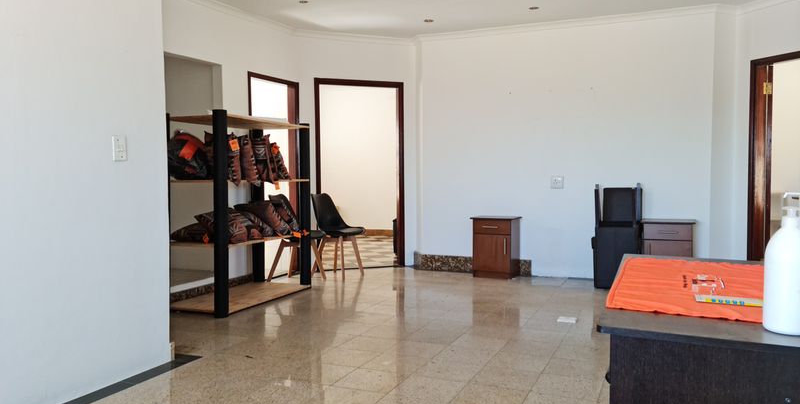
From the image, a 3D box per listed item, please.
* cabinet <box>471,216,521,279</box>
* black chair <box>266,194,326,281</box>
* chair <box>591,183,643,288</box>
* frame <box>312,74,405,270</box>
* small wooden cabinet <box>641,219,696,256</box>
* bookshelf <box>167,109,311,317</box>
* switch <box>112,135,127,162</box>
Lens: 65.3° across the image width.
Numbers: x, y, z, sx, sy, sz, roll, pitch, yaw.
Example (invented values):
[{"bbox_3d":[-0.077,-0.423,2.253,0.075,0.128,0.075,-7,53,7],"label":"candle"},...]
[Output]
[{"bbox_3d":[0.959,0.457,6.268,0.420,0.590,0.360,1,3,23],"label":"cabinet"},{"bbox_3d":[-1.011,0.345,6.233,0.500,0.830,0.460,1,3,23],"label":"black chair"},{"bbox_3d":[2.010,0.303,5.744,0.420,0.940,0.500,1,3,23],"label":"chair"},{"bbox_3d":[-0.439,-0.290,6.837,0.990,2.040,0.130,-1,3,-22],"label":"frame"},{"bbox_3d":[2.423,0.483,5.633,0.430,0.585,0.360,1,3,23],"label":"small wooden cabinet"},{"bbox_3d":[-1.325,0.057,5.233,0.640,1.500,1.320,1,3,19],"label":"bookshelf"},{"bbox_3d":[-1.394,-0.267,3.115,0.012,0.122,0.075,1,3,23],"label":"switch"}]

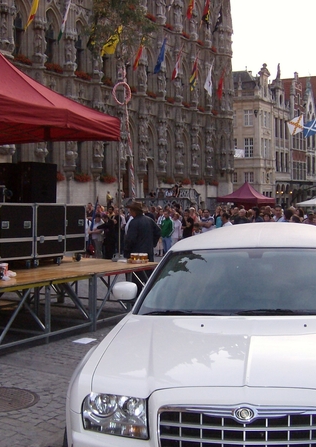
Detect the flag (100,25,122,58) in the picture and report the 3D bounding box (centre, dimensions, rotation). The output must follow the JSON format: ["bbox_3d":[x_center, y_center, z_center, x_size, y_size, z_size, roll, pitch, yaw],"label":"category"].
[{"bbox_3d":[-3.137,-12.347,42.000,1.600,2.100,0.450,1,2,30],"label":"flag"}]

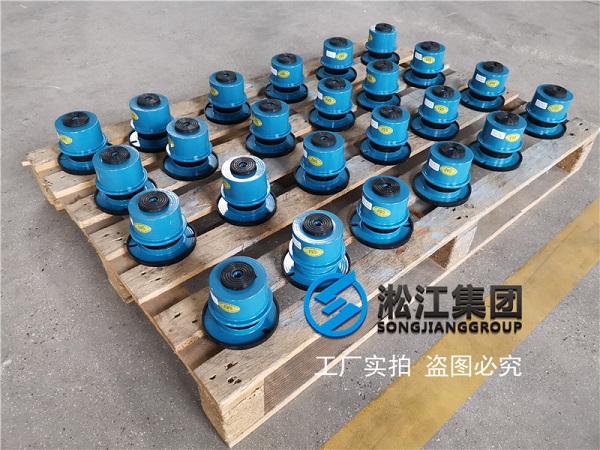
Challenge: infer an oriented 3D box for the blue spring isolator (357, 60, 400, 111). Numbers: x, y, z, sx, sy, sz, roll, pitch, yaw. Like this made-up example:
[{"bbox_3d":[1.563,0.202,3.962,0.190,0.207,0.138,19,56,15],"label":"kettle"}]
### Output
[{"bbox_3d":[0.224,-0.399,1.303,0.125,0.105,0.125,1,42,-1],"label":"blue spring isolator"}]

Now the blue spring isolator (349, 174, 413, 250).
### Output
[{"bbox_3d":[0.161,-0.034,0.901,0.124,0.104,0.124,11,43,10],"label":"blue spring isolator"}]

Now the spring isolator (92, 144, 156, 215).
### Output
[{"bbox_3d":[-0.367,-0.101,0.958,0.126,0.104,0.126,1,42,-1],"label":"spring isolator"}]

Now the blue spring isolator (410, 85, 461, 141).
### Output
[{"bbox_3d":[0.354,-0.293,1.191,0.124,0.104,0.124,9,43,8],"label":"blue spring isolator"}]

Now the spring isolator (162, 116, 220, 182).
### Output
[{"bbox_3d":[-0.245,-0.178,1.041,0.124,0.104,0.124,1,43,-1],"label":"spring isolator"}]

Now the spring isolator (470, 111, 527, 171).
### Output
[{"bbox_3d":[0.472,-0.207,1.103,0.125,0.105,0.125,2,42,0],"label":"spring isolator"}]

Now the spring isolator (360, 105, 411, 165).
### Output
[{"bbox_3d":[0.209,-0.224,1.111,0.125,0.105,0.125,1,42,-1],"label":"spring isolator"}]

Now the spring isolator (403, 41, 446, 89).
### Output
[{"bbox_3d":[0.383,-0.490,1.410,0.125,0.105,0.125,12,43,11],"label":"spring isolator"}]

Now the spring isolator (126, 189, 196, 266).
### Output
[{"bbox_3d":[-0.258,-0.005,0.853,0.125,0.105,0.125,8,43,6],"label":"spring isolator"}]

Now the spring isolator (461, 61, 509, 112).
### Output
[{"bbox_3d":[0.525,-0.394,1.308,0.124,0.104,0.124,6,43,5],"label":"spring isolator"}]

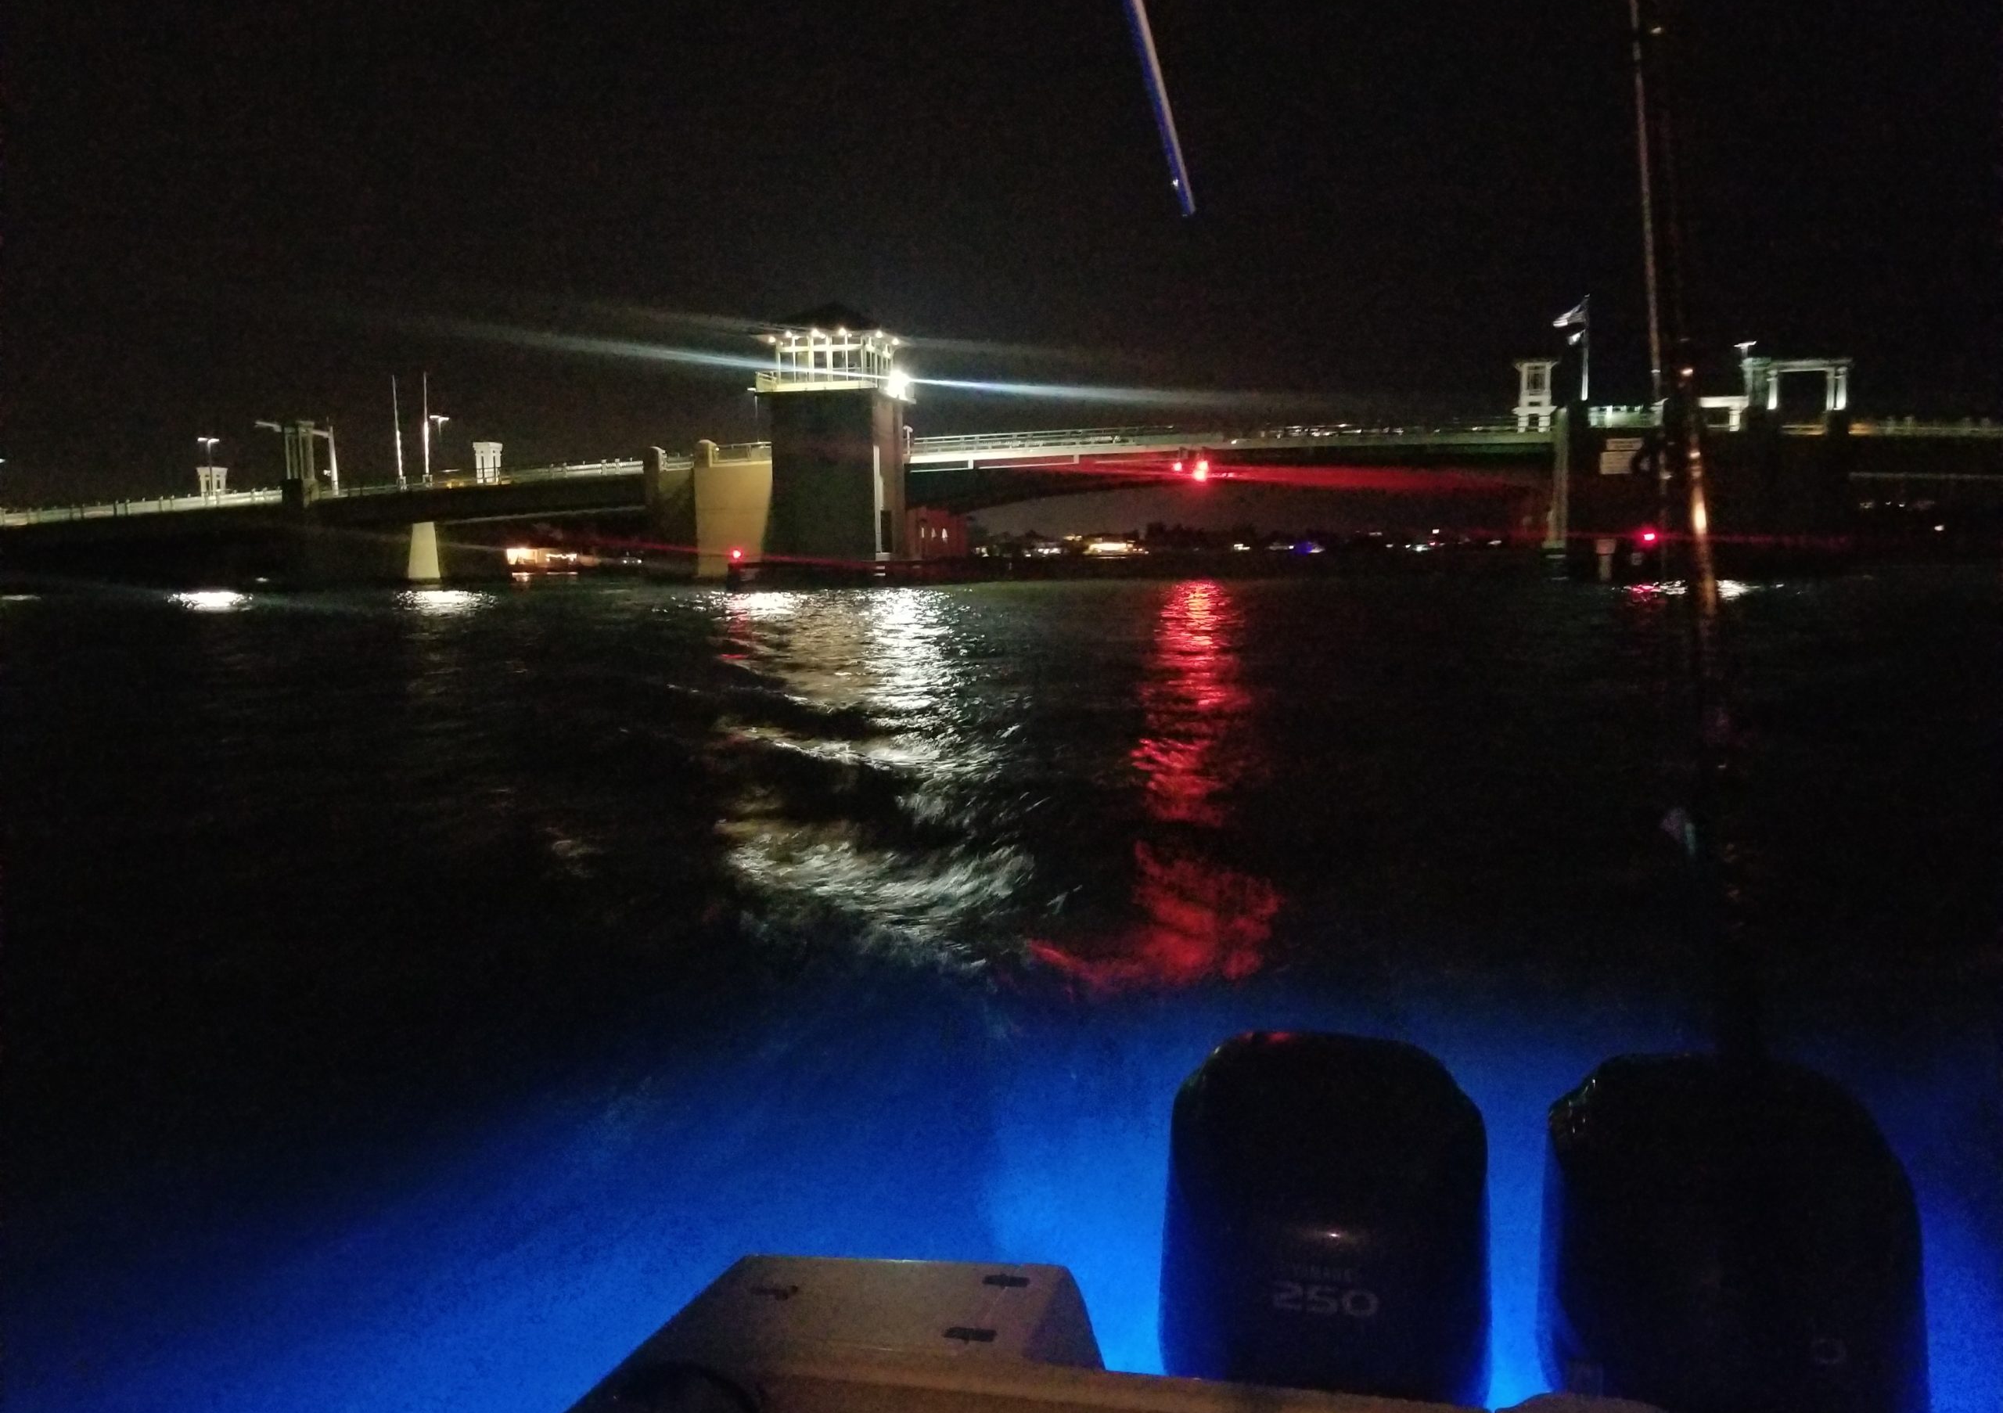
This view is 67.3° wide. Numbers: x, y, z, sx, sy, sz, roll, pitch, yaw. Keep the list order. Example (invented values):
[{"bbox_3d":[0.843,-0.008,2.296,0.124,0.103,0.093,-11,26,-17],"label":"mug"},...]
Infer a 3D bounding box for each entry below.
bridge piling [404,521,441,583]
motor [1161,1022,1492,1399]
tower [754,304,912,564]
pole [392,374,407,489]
[{"bbox_3d":[-37.069,-9.928,96.449,1.900,3.890,1.900,1,6,15],"label":"bridge piling"},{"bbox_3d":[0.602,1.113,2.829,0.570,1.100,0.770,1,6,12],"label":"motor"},{"bbox_3d":[-9.567,-15.925,88.089,7.200,15.006,6.900,1,6,15],"label":"tower"},{"bbox_3d":[-38.388,-17.452,95.676,0.400,7.075,0.400,-1,6,15],"label":"pole"}]

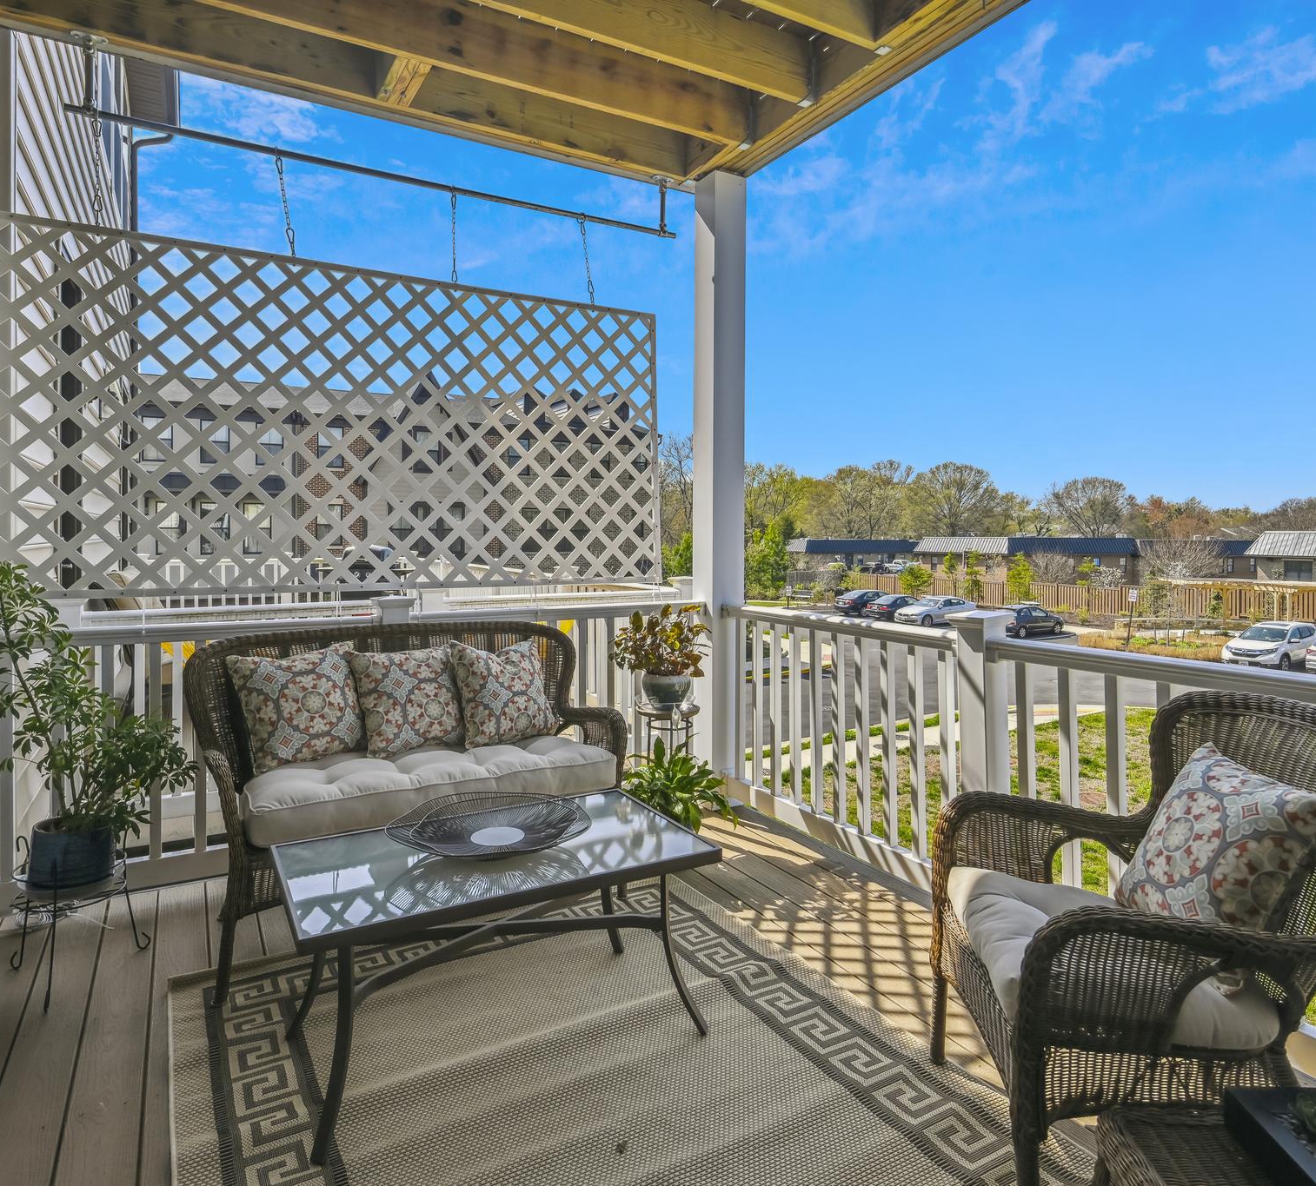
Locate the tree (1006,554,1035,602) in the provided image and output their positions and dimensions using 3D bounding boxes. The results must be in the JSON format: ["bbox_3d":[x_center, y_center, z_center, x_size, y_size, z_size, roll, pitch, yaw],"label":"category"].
[{"bbox_3d":[24.462,-0.716,53.300,1.950,3.550,1.900,1,3,23],"label":"tree"}]

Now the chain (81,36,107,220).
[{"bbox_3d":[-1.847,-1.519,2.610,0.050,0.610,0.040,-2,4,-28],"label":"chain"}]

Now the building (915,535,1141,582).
[{"bbox_3d":[40.542,-3.762,87.500,18.000,4.600,15.000,-1,3,-16],"label":"building"}]

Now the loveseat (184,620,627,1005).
[{"bbox_3d":[-0.804,0.600,2.659,1.330,0.910,0.730,-2,4,-28],"label":"loveseat"}]

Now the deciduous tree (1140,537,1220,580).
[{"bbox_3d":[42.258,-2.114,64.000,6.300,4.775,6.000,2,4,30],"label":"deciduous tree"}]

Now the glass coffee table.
[{"bbox_3d":[-0.388,0.848,1.918,0.939,0.464,0.525,-2,4,-27],"label":"glass coffee table"}]

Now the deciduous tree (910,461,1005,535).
[{"bbox_3d":[47.367,-12.446,125.000,15.500,16.430,14.500,1,3,23],"label":"deciduous tree"}]

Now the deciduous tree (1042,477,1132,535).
[{"bbox_3d":[67.467,-11.050,125.000,14.284,14.832,14.284,0,3,0],"label":"deciduous tree"}]

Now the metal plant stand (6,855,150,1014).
[{"bbox_3d":[-1.639,0.895,2.213,0.330,0.380,0.330,-2,4,-28],"label":"metal plant stand"}]

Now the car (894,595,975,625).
[{"bbox_3d":[15.350,1.023,44.100,4.720,1.450,1.840,-2,4,-31],"label":"car"}]

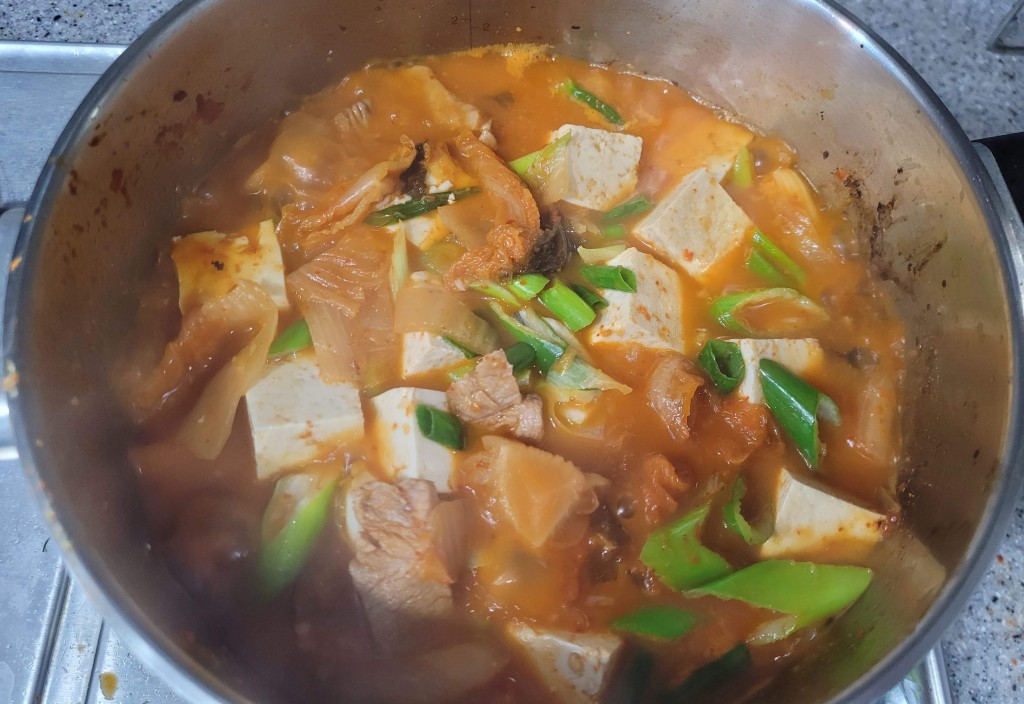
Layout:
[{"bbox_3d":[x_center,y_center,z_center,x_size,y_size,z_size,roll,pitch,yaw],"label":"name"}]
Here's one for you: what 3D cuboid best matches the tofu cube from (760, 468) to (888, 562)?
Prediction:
[{"bbox_3d":[0.075,0.044,0.197,0.025,0.021,0.021,22,92,-6],"label":"tofu cube"}]

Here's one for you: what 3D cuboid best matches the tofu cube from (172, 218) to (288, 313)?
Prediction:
[{"bbox_3d":[-0.077,-0.018,0.211,0.025,0.021,0.021,-8,73,-20],"label":"tofu cube"}]

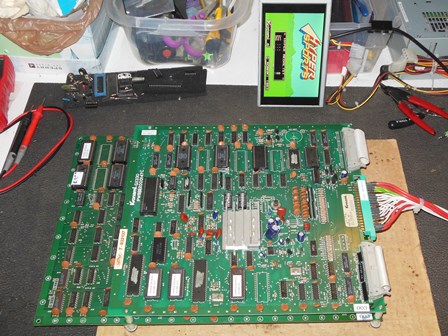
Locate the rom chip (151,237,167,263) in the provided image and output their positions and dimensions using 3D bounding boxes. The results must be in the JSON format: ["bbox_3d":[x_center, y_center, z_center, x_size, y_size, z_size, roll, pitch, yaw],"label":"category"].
[{"bbox_3d":[-0.081,0.103,0.616,0.015,0.005,0.032,-1,55,2],"label":"rom chip"}]

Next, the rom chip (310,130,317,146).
[{"bbox_3d":[0.128,-0.042,0.704,0.007,0.004,0.025,-1,55,2],"label":"rom chip"}]

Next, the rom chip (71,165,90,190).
[{"bbox_3d":[-0.204,0.013,0.703,0.016,0.008,0.037,0,56,1],"label":"rom chip"}]

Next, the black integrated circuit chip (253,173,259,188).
[{"bbox_3d":[0.043,0.018,0.670,0.008,0.004,0.020,-1,56,2],"label":"black integrated circuit chip"}]

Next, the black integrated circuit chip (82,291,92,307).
[{"bbox_3d":[-0.167,0.161,0.600,0.007,0.004,0.020,-1,55,2],"label":"black integrated circuit chip"}]

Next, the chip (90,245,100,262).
[{"bbox_3d":[-0.163,0.109,0.629,0.007,0.004,0.019,-1,55,1],"label":"chip"}]

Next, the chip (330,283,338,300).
[{"bbox_3d":[0.129,0.145,0.579,0.008,0.004,0.020,-1,54,2],"label":"chip"}]

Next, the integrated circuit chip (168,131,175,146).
[{"bbox_3d":[-0.076,-0.040,0.707,0.007,0.004,0.021,-1,55,1],"label":"integrated circuit chip"}]

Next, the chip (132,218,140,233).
[{"bbox_3d":[-0.113,0.075,0.639,0.007,0.004,0.019,-1,54,2],"label":"chip"}]

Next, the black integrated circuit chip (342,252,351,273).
[{"bbox_3d":[0.146,0.114,0.592,0.007,0.004,0.024,-1,55,1],"label":"black integrated circuit chip"}]

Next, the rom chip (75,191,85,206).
[{"bbox_3d":[-0.199,0.044,0.679,0.008,0.006,0.020,-1,55,2],"label":"rom chip"}]

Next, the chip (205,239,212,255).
[{"bbox_3d":[-0.021,0.100,0.615,0.007,0.004,0.019,0,56,1],"label":"chip"}]

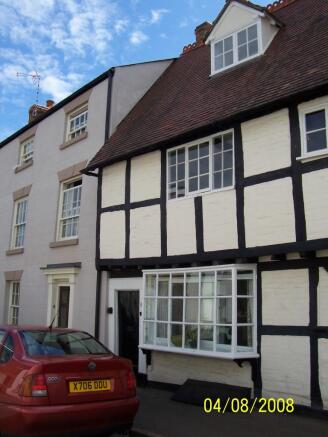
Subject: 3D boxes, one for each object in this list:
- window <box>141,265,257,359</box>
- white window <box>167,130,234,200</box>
[{"bbox_3d":[0.461,1.541,7.269,2.305,1.383,0.400,-9,-14,42],"label":"window"},{"bbox_3d":[0.646,-0.903,7.611,1.508,1.009,0.100,-9,-14,42],"label":"white window"}]

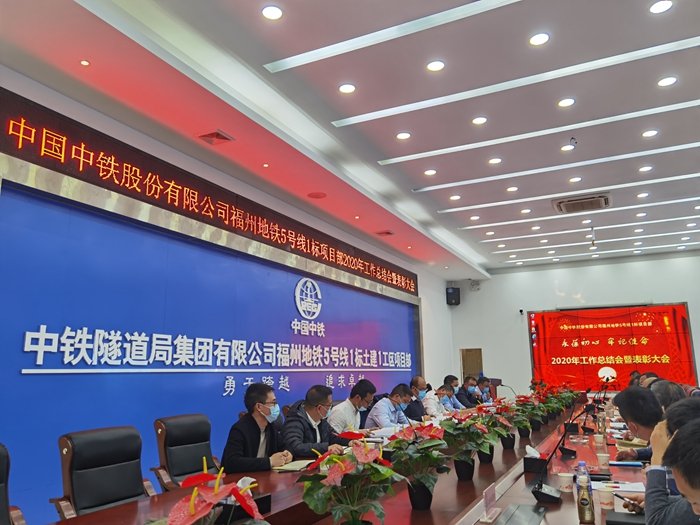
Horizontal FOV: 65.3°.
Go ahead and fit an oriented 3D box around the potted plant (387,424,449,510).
[{"bbox_3d":[0.342,0.990,2.668,0.310,0.410,0.310,-1,-11,0],"label":"potted plant"}]

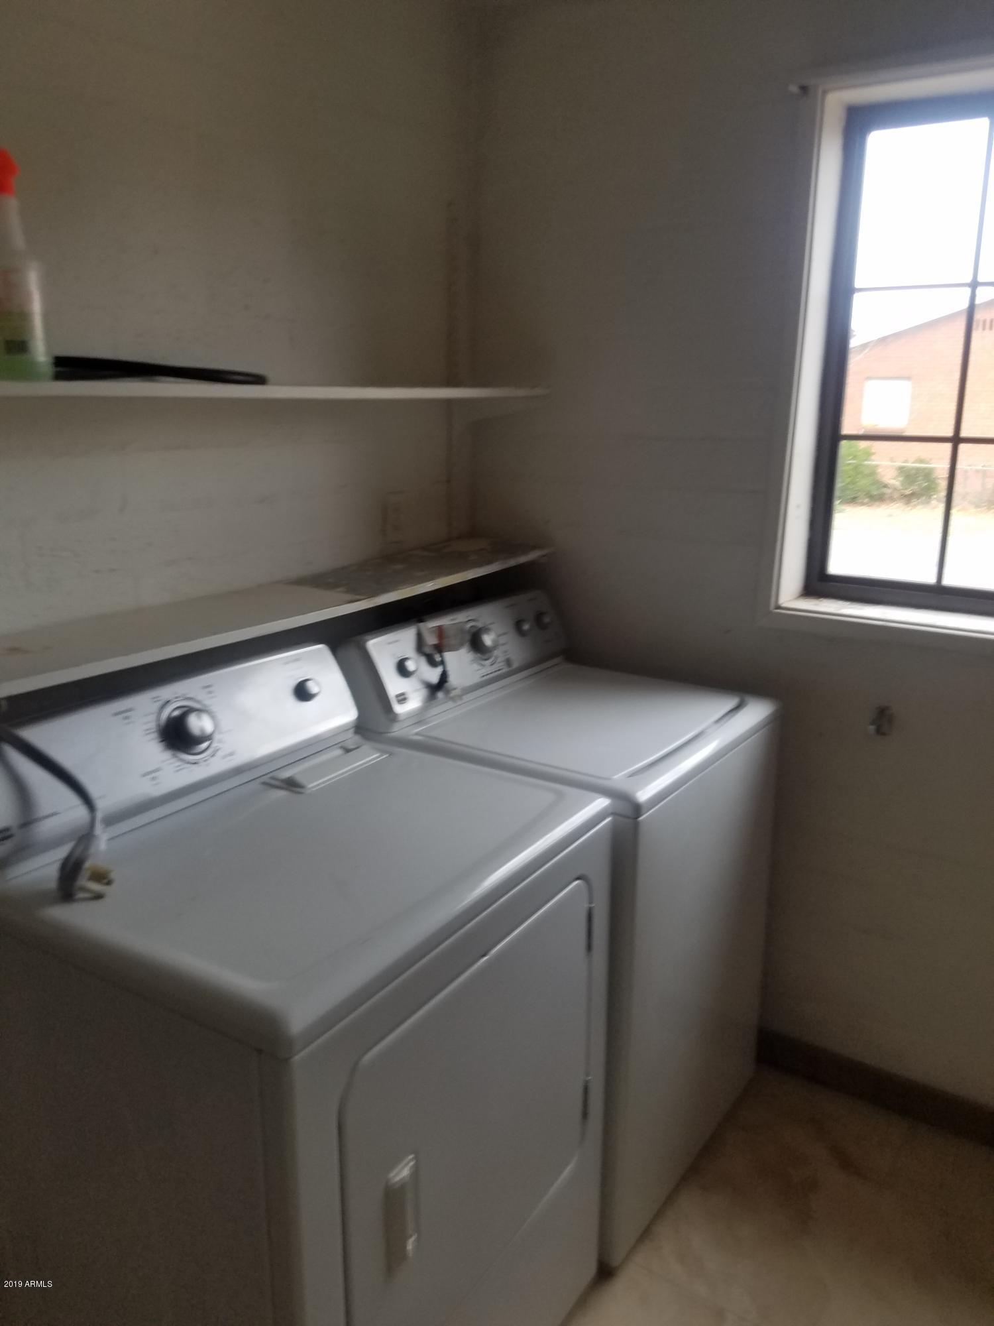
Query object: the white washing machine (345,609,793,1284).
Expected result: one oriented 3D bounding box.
[{"bbox_3d":[0.142,0.460,2.154,0.680,1.100,0.690,11,18,34],"label":"white washing machine"}]

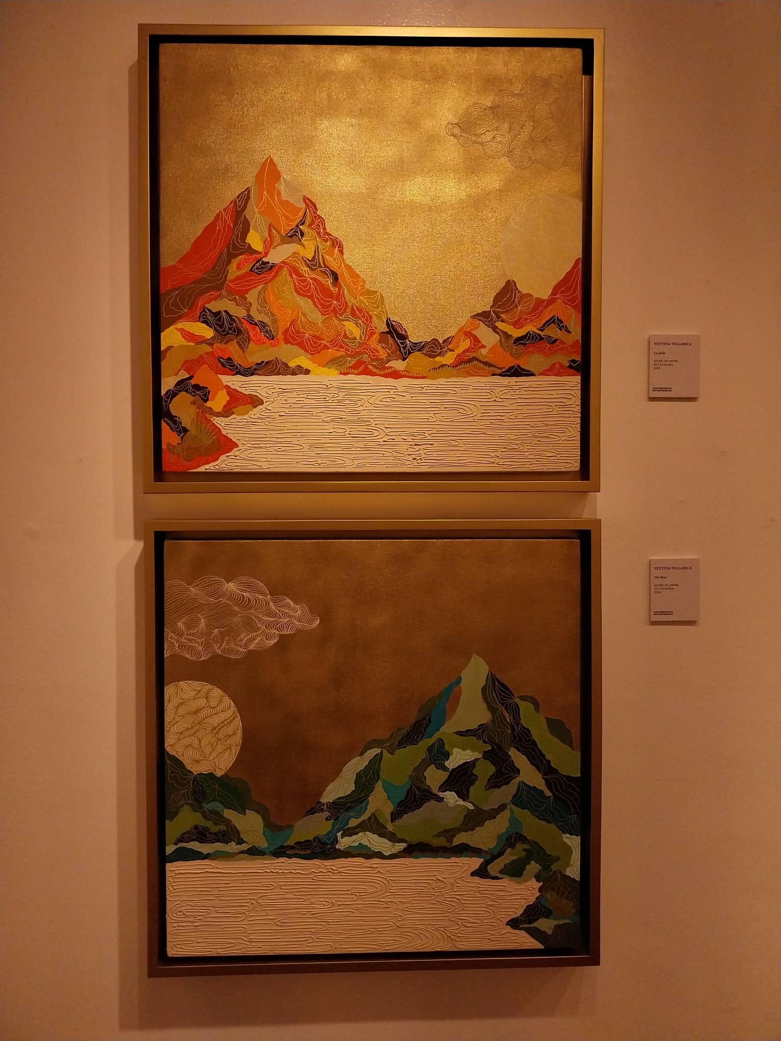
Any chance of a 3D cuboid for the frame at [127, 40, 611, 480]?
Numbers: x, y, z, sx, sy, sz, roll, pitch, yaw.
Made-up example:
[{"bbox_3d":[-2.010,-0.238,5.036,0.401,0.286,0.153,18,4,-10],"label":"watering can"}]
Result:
[{"bbox_3d":[-0.025,-0.377,1.152,0.650,0.650,0.040,0,1,-2],"label":"frame"}]

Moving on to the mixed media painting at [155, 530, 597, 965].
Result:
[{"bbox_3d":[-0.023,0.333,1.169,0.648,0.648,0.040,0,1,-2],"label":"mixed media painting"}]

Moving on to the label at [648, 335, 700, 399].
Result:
[{"bbox_3d":[0.433,-0.235,1.196,0.076,0.096,0.005,0,1,-2],"label":"label"}]

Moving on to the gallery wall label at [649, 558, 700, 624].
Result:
[{"bbox_3d":[0.437,0.107,1.204,0.076,0.096,0.005,0,1,-2],"label":"gallery wall label"}]

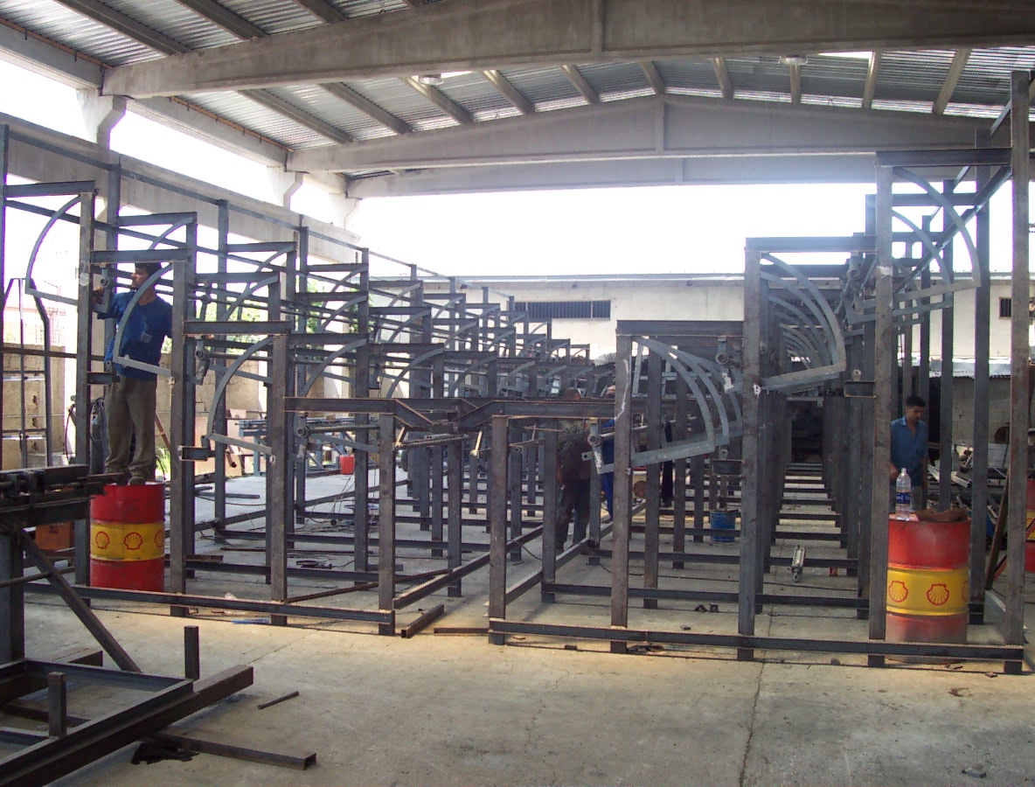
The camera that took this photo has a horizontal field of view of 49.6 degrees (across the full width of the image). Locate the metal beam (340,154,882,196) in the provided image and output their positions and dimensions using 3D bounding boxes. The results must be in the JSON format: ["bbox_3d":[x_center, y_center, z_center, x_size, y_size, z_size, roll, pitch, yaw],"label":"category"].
[{"bbox_3d":[3.065,-4.662,22.331,13.900,1.000,0.290,1,0,15],"label":"metal beam"}]

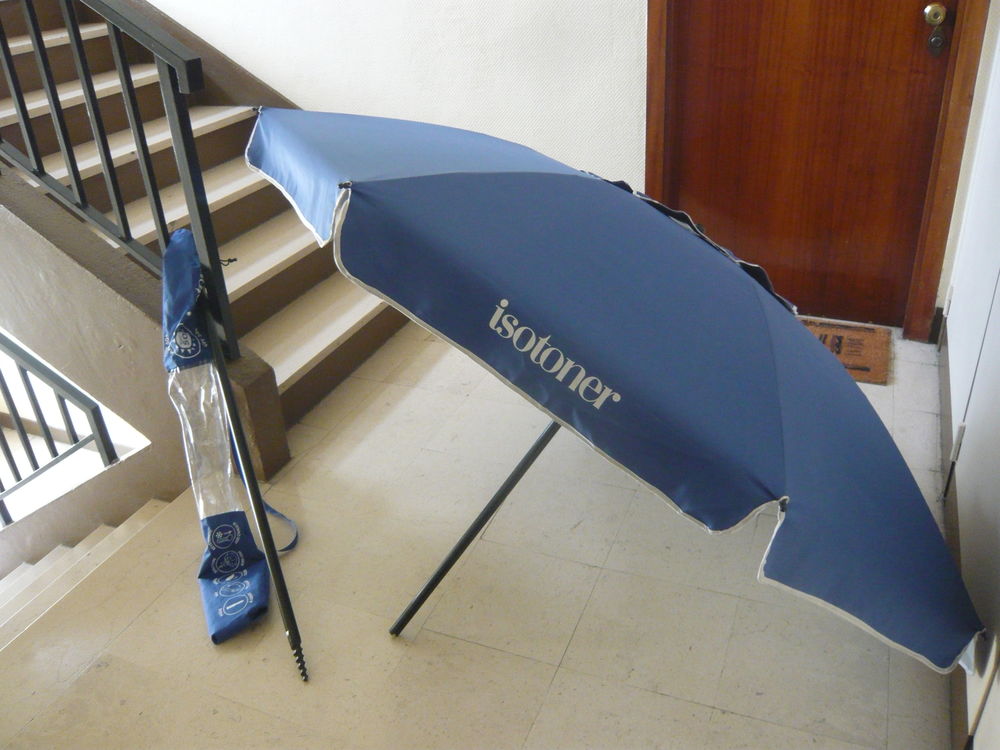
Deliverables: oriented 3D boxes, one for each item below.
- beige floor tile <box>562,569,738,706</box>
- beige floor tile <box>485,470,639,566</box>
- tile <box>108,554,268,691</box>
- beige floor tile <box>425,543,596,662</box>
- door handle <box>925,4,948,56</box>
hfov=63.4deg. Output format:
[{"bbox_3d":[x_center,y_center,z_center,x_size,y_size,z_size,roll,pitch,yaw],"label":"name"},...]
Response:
[{"bbox_3d":[0.310,0.518,1.624,0.300,0.012,0.300,9,31,21],"label":"beige floor tile"},{"bbox_3d":[0.149,0.343,1.969,0.300,0.012,0.300,9,31,21],"label":"beige floor tile"},{"bbox_3d":[-0.625,0.522,1.704,0.300,0.012,0.300,9,31,21],"label":"tile"},{"bbox_3d":[0.033,0.479,1.728,0.300,0.012,0.300,9,31,21],"label":"beige floor tile"},{"bbox_3d":[1.251,-0.990,2.318,0.065,0.155,0.065,9,31,21],"label":"door handle"}]

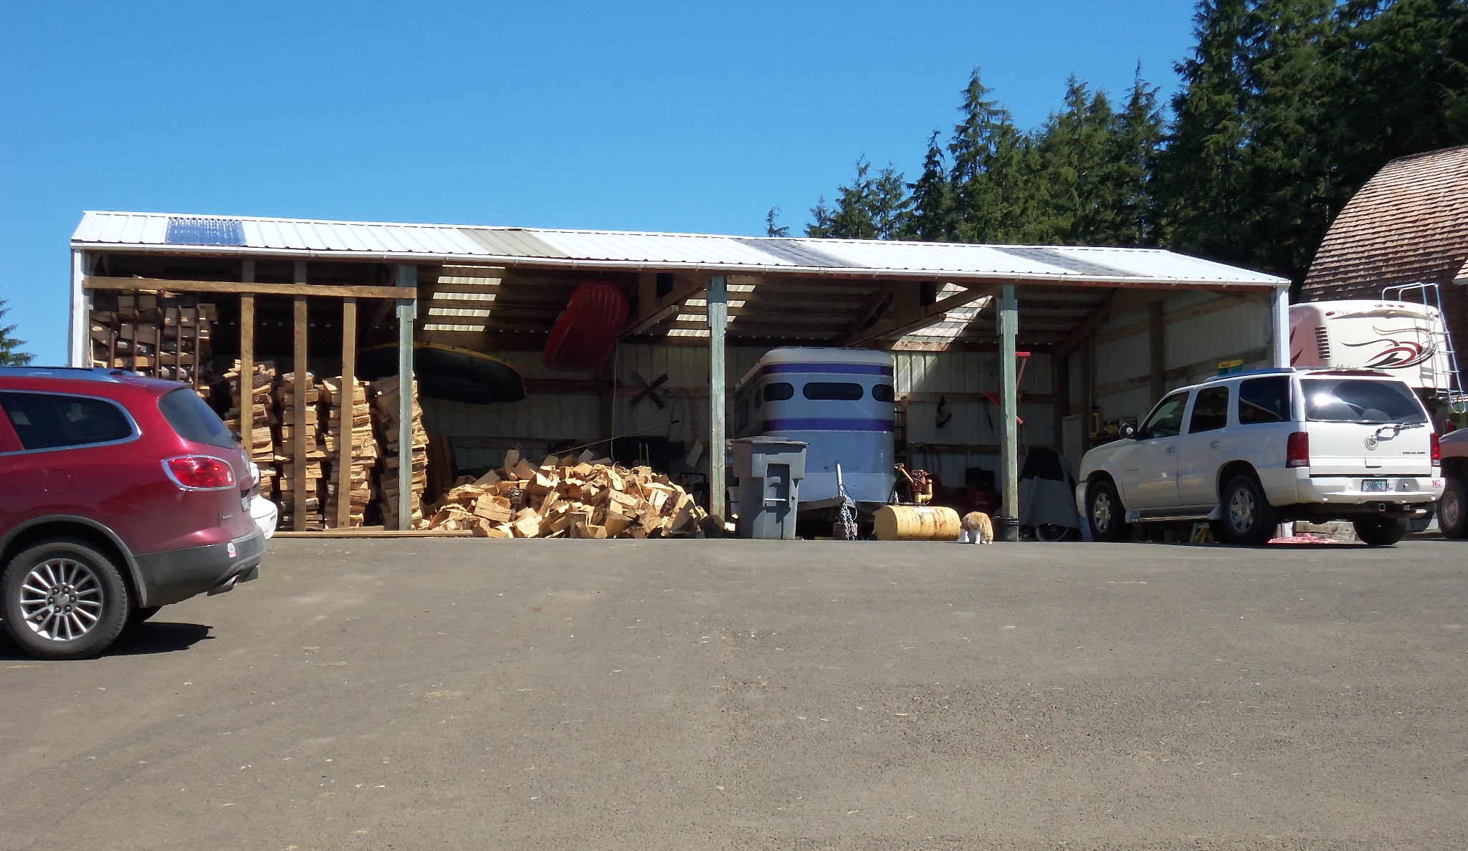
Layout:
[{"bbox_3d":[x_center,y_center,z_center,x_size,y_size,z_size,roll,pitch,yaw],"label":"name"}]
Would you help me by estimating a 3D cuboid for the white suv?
[{"bbox_3d":[5.920,0.430,27.100,2.020,1.920,5.050,1,-4,-21],"label":"white suv"}]

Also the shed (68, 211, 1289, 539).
[{"bbox_3d":[-1.060,-0.510,31.150,14.790,4.200,7.700,1,-4,-14],"label":"shed"}]

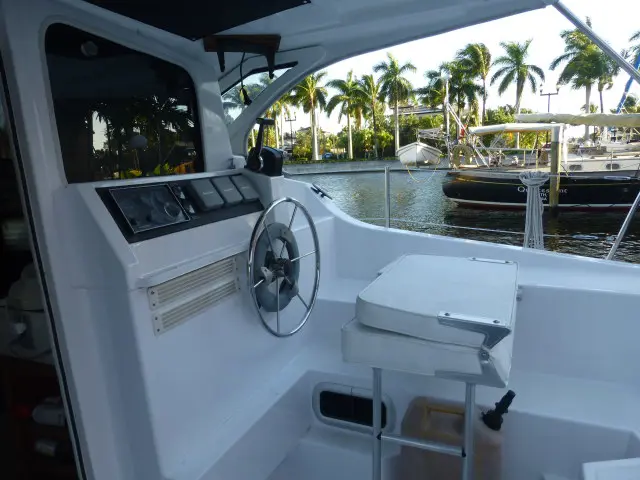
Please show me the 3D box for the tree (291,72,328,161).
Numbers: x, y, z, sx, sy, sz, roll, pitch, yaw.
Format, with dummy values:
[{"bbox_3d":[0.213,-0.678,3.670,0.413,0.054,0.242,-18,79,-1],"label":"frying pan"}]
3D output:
[{"bbox_3d":[-0.691,-13.034,47.137,4.170,9.040,4.170,-2,11,0],"label":"tree"}]

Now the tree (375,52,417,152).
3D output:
[{"bbox_3d":[8.100,-14.173,46.978,4.350,10.700,4.350,-2,11,0],"label":"tree"}]

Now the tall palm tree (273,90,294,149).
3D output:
[{"bbox_3d":[-5.399,-15.397,59.148,3.940,8.920,3.940,-2,11,0],"label":"tall palm tree"}]

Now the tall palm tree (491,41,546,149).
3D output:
[{"bbox_3d":[19.580,-14.323,43.989,5.230,10.590,5.230,-2,11,0],"label":"tall palm tree"}]

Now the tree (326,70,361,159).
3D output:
[{"bbox_3d":[2.982,-13.464,48.109,4.150,9.330,4.150,-2,11,0],"label":"tree"}]

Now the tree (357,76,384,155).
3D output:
[{"bbox_3d":[5.870,-13.627,49.146,3.370,8.940,3.370,-2,11,0],"label":"tree"}]

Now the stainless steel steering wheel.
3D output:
[{"bbox_3d":[-0.151,0.111,1.823,0.100,0.560,0.560,-3,9,26],"label":"stainless steel steering wheel"}]

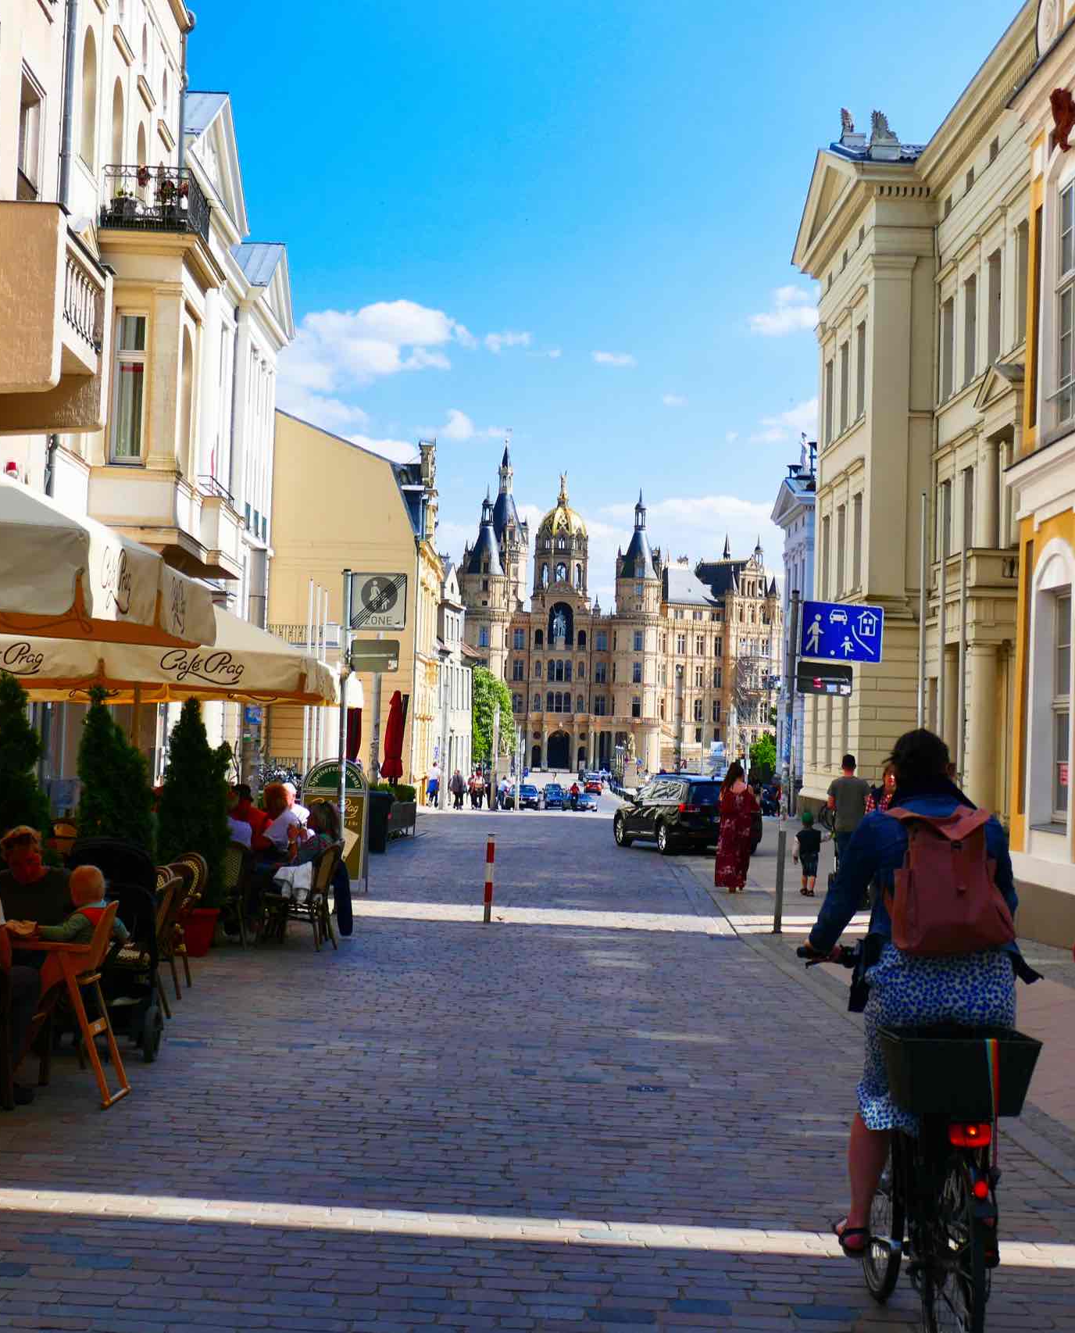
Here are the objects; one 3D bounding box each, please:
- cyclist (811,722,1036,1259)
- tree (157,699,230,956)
[{"bbox_3d":[1.011,0.912,5.587,0.560,1.460,0.800,2,-3,-2],"label":"cyclist"},{"bbox_3d":[-2.673,1.255,16.156,0.560,2.010,0.540,2,-3,0],"label":"tree"}]

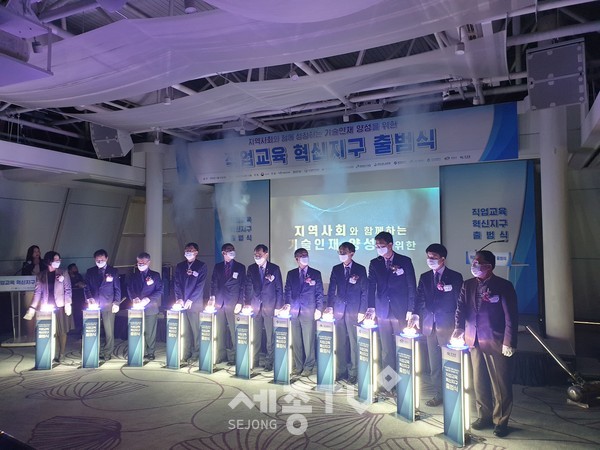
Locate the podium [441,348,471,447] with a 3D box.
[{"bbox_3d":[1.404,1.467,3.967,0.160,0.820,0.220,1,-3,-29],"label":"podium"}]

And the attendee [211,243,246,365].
[{"bbox_3d":[-1.027,1.139,6.529,0.520,1.720,0.450,-1,-2,5],"label":"attendee"}]

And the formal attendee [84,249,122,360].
[{"bbox_3d":[-2.967,1.194,6.841,0.540,1.660,0.450,0,-2,-12],"label":"formal attendee"}]

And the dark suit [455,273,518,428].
[{"bbox_3d":[1.711,1.149,4.152,0.380,1.420,0.520,2,-4,-44],"label":"dark suit"}]

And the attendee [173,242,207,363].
[{"bbox_3d":[-1.676,1.153,6.874,0.500,1.755,0.380,-1,-3,5],"label":"attendee"}]

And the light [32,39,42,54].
[{"bbox_3d":[-3.087,-2.099,5.300,0.120,0.180,0.120,-1,-3,23],"label":"light"}]

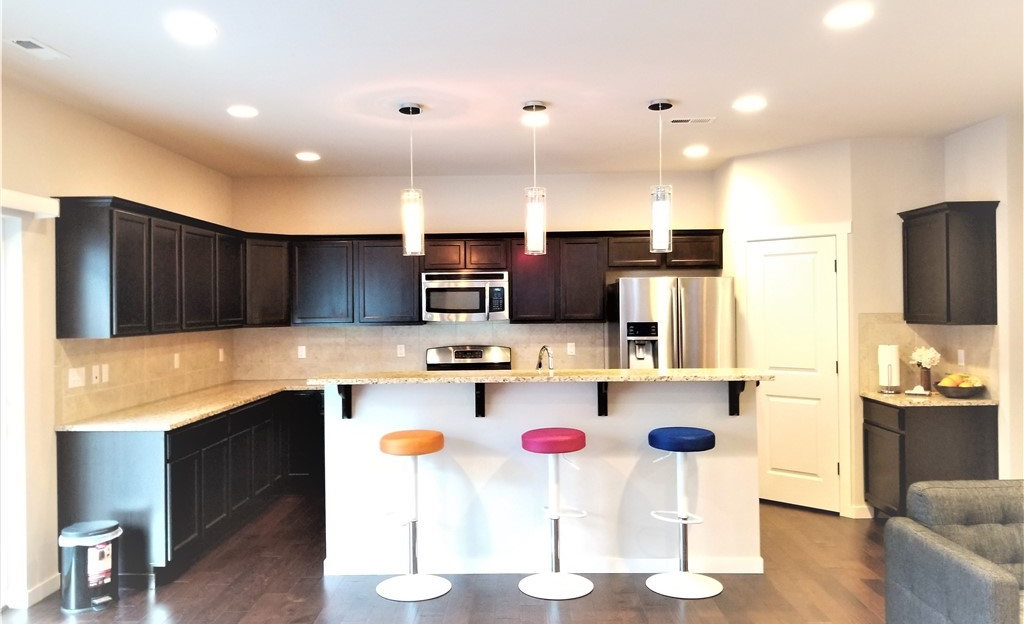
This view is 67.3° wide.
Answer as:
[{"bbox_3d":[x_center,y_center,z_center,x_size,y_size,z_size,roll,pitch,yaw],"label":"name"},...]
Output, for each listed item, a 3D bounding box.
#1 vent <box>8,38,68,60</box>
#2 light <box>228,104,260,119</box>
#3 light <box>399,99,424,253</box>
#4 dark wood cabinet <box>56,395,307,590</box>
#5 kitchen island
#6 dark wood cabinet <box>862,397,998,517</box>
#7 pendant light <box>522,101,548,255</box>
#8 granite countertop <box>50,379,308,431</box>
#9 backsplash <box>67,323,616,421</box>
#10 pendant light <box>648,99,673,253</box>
[{"bbox_3d":[-2.141,-1.181,3.485,0.145,0.020,0.290,-1,0,1],"label":"vent"},{"bbox_3d":[-1.611,-1.190,4.608,0.180,0.020,0.180,-1,0,1],"label":"light"},{"bbox_3d":[-0.580,-0.769,4.516,0.133,0.880,0.133,-1,0,1],"label":"light"},{"bbox_3d":[-2.209,1.099,5.519,0.630,0.875,2.430,-1,0,1],"label":"dark wood cabinet"},{"bbox_3d":[0.171,0.940,4.713,2.570,1.169,0.980,-1,0,1],"label":"kitchen island"},{"bbox_3d":[2.825,1.043,5.231,0.615,0.880,0.570,-1,0,1],"label":"dark wood cabinet"},{"bbox_3d":[0.138,-0.776,4.506,0.133,0.880,0.133,-1,0,1],"label":"pendant light"},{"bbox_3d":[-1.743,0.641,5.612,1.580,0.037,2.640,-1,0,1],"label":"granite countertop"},{"bbox_3d":[-0.851,0.372,5.596,3.370,0.488,2.640,-1,0,1],"label":"backsplash"},{"bbox_3d":[0.870,-0.791,4.483,0.140,0.888,0.140,-1,0,1],"label":"pendant light"}]

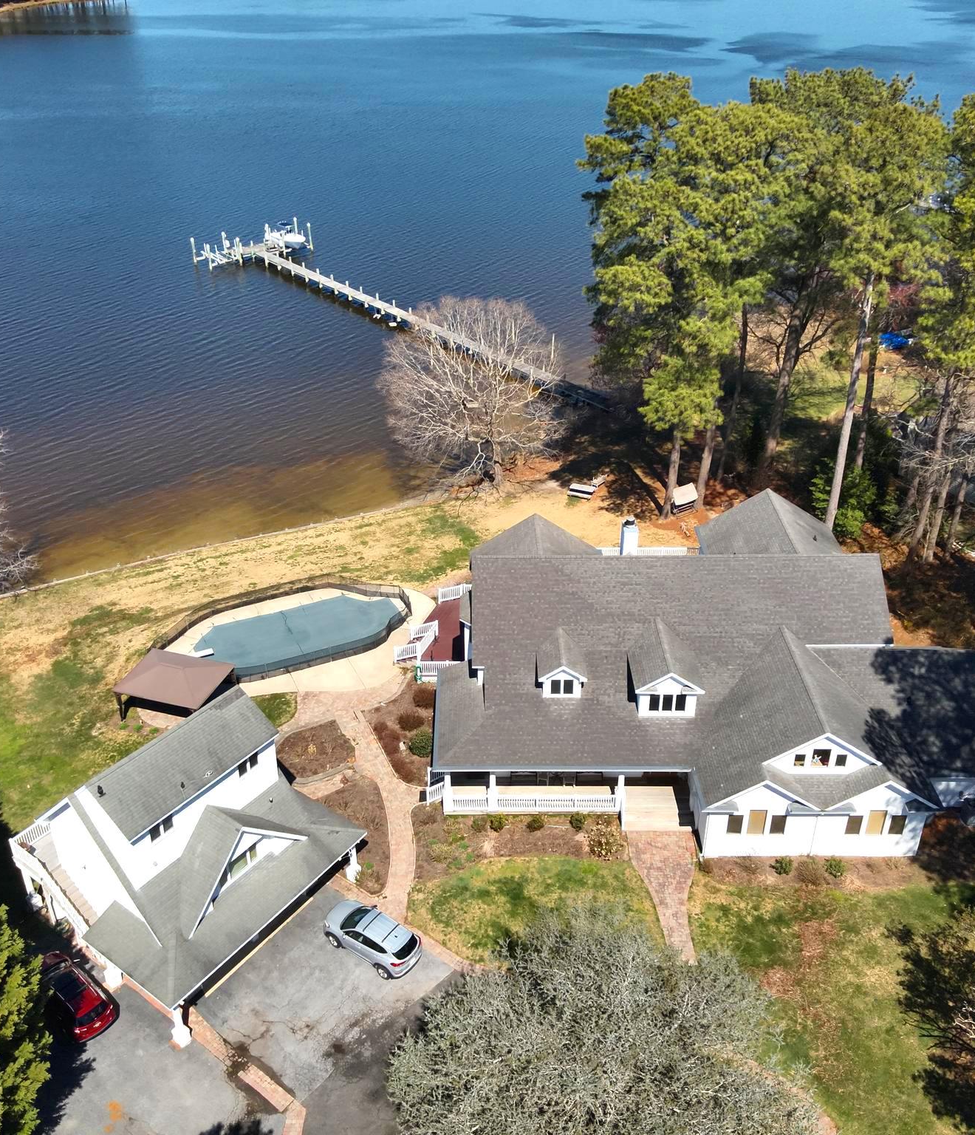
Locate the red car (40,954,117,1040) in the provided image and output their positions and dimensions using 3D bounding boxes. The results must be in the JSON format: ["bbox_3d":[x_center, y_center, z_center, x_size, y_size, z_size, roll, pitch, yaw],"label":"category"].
[{"bbox_3d":[-16.091,16.377,40.398,4.680,1.680,1.860,24,39,34],"label":"red car"}]

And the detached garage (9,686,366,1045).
[{"bbox_3d":[-12.546,10.784,43.516,10.700,7.900,10.600,21,37,30],"label":"detached garage"}]

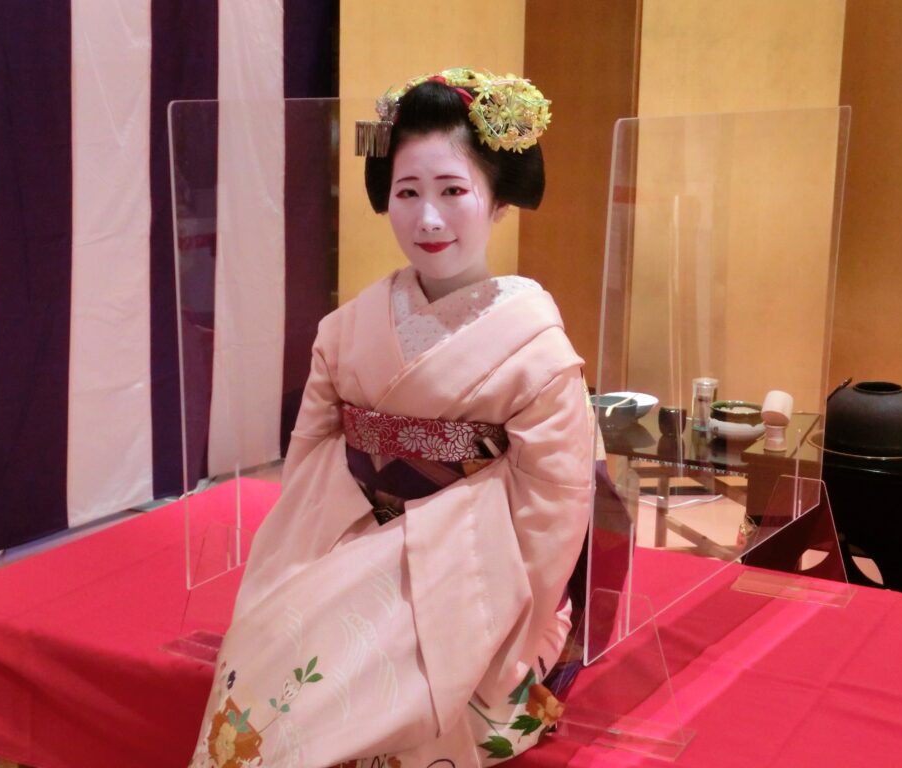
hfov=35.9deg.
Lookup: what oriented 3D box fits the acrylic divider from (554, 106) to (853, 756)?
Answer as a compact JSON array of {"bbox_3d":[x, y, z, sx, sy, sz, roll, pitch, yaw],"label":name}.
[{"bbox_3d":[0.418,0.013,2.078,0.196,0.824,0.843,9,15,34],"label":"acrylic divider"}]

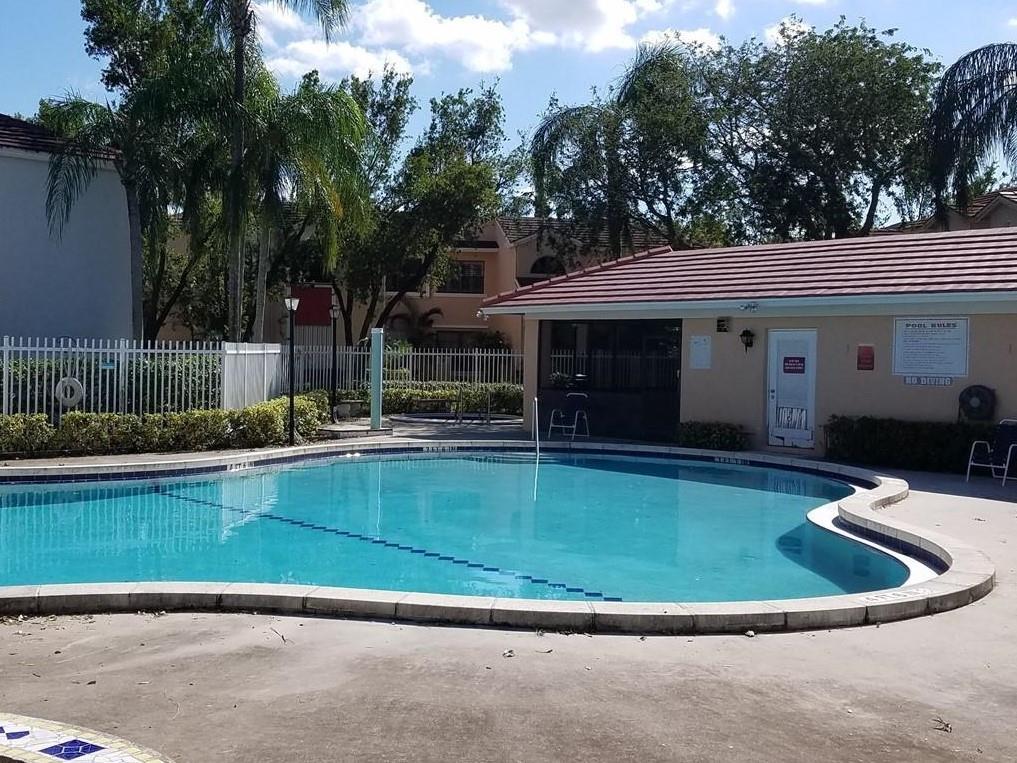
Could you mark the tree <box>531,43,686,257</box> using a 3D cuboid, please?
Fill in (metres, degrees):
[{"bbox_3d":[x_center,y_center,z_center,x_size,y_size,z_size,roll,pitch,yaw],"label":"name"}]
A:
[{"bbox_3d":[3.204,-4.843,24.000,5.000,11.610,5.000,1,1,0],"label":"tree"}]

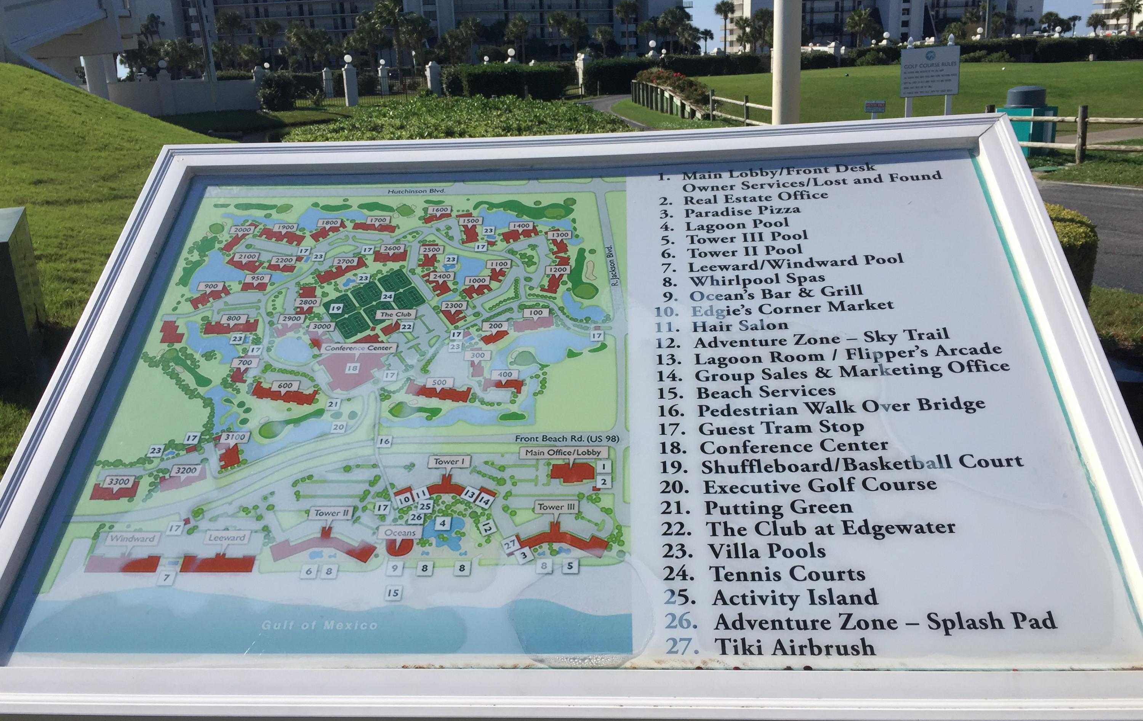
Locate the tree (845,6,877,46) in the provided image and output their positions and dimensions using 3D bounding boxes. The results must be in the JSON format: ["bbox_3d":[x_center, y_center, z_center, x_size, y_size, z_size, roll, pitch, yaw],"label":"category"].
[{"bbox_3d":[28.704,-32.988,95.000,3.380,4.020,3.380,3,18,16],"label":"tree"}]

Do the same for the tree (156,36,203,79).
[{"bbox_3d":[-32.300,-24.000,78.270,3.360,4.520,3.360,-9,18,-20],"label":"tree"}]

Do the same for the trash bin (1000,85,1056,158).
[{"bbox_3d":[6.859,-3.619,14.457,0.608,1.010,0.608,-13,20,-31],"label":"trash bin"}]

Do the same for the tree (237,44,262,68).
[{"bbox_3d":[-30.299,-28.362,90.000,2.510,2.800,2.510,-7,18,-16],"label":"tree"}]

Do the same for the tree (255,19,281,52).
[{"bbox_3d":[-35.590,-35.530,111.190,3.010,7.800,3.010,-7,18,-16],"label":"tree"}]

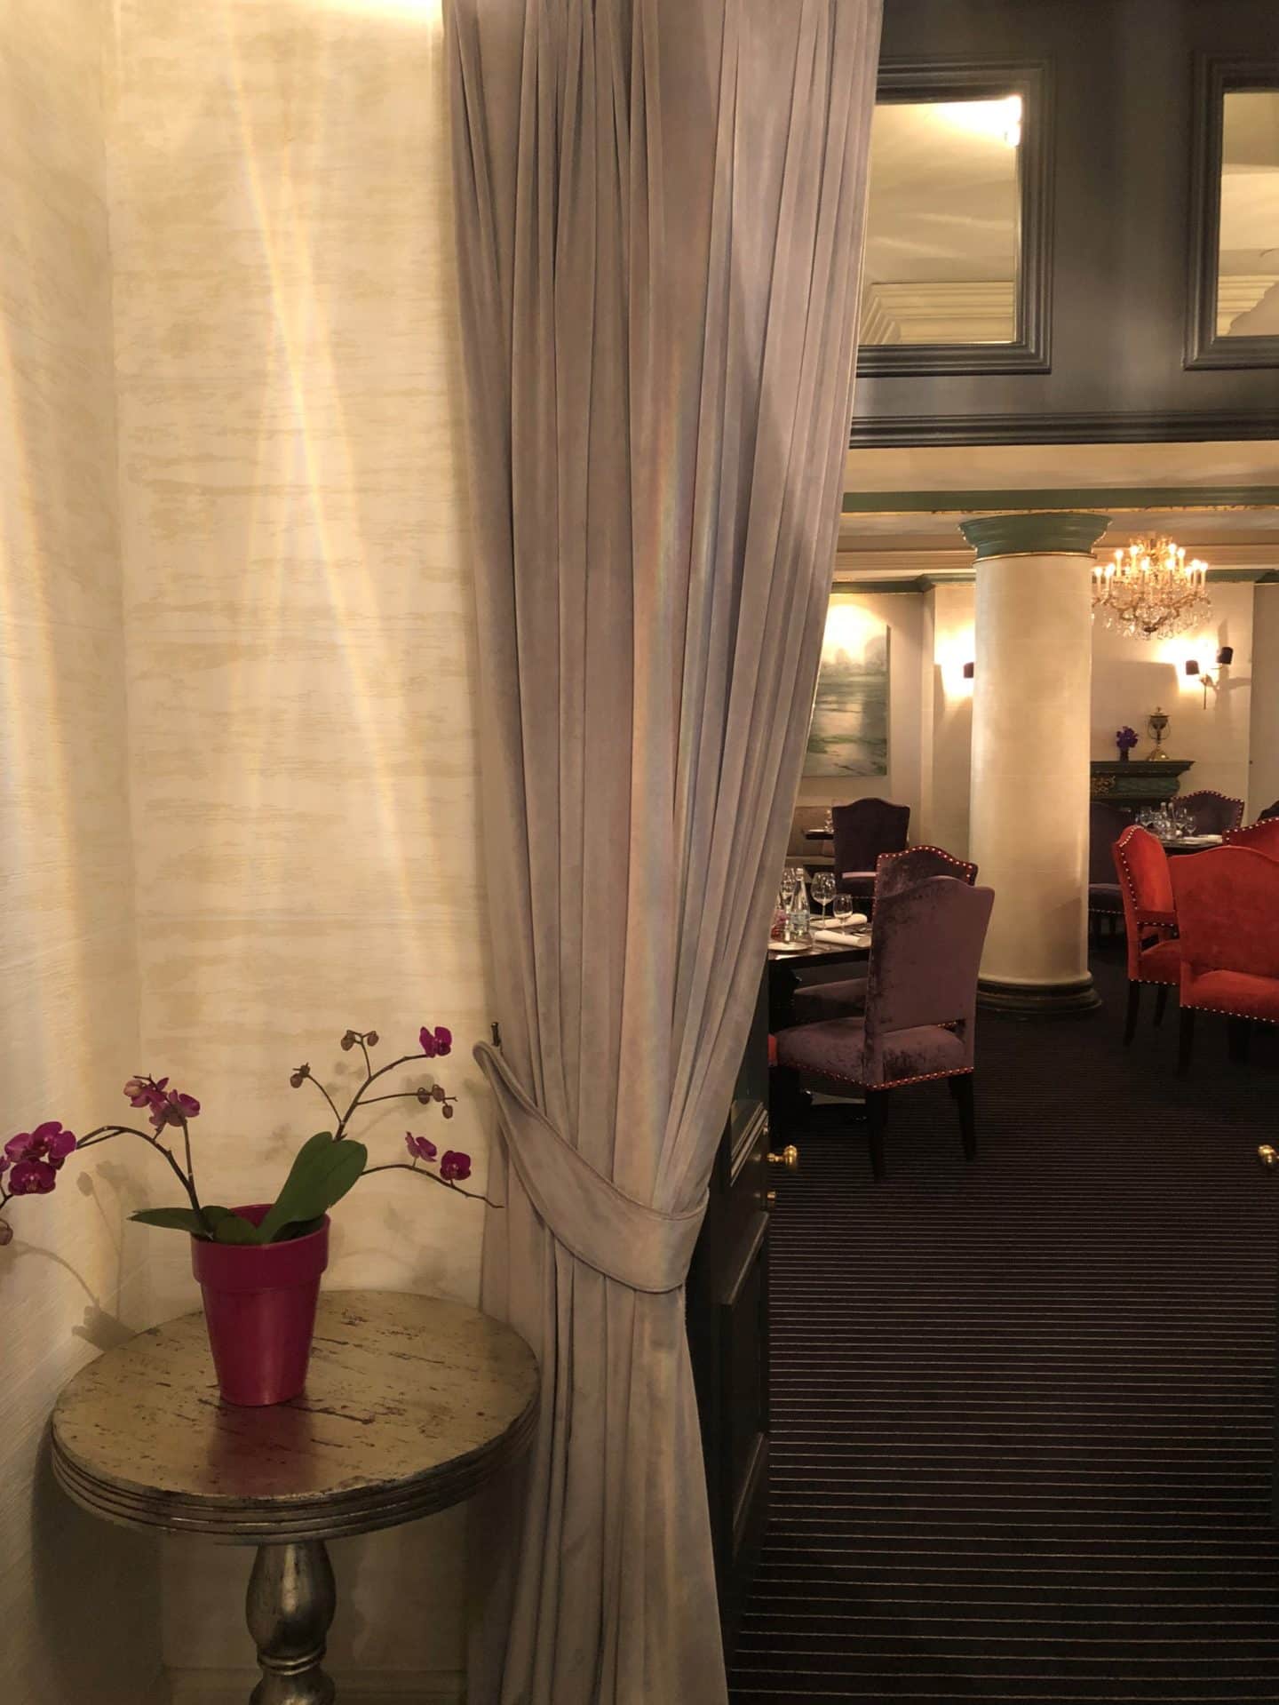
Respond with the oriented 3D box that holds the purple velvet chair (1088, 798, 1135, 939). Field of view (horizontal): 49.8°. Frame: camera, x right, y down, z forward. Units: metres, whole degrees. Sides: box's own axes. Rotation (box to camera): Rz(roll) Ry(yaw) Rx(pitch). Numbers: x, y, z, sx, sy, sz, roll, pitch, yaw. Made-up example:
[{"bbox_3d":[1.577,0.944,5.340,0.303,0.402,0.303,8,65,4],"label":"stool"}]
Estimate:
[{"bbox_3d":[3.314,0.178,9.745,0.600,1.080,0.640,4,7,45],"label":"purple velvet chair"}]

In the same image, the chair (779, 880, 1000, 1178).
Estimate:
[{"bbox_3d":[0.907,0.600,5.107,0.490,1.065,0.640,-3,5,-28],"label":"chair"}]

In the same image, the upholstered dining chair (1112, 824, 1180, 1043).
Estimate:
[{"bbox_3d":[2.824,0.417,6.983,0.650,1.080,0.600,3,6,35],"label":"upholstered dining chair"}]

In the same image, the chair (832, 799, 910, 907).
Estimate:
[{"bbox_3d":[1.785,0.113,10.670,0.600,1.080,0.640,0,5,9],"label":"chair"}]

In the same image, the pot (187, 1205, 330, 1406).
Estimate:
[{"bbox_3d":[-0.447,0.539,1.638,0.157,0.197,0.157,0,5,0],"label":"pot"}]

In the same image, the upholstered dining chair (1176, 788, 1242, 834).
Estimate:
[{"bbox_3d":[4.426,0.070,10.904,0.600,1.080,0.640,3,6,38],"label":"upholstered dining chair"}]

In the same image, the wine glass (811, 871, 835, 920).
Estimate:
[{"bbox_3d":[0.776,0.198,5.847,0.100,0.220,0.100,0,5,3],"label":"wine glass"}]

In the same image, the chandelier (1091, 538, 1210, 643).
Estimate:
[{"bbox_3d":[3.728,-1.944,10.080,0.910,0.780,0.910,0,5,3],"label":"chandelier"}]

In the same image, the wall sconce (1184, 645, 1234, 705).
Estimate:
[{"bbox_3d":[5.015,-1.575,12.239,0.420,0.530,0.240,0,5,3],"label":"wall sconce"}]

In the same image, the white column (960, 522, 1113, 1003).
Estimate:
[{"bbox_3d":[2.286,-0.510,8.035,0.845,2.757,0.845,0,5,3],"label":"white column"}]

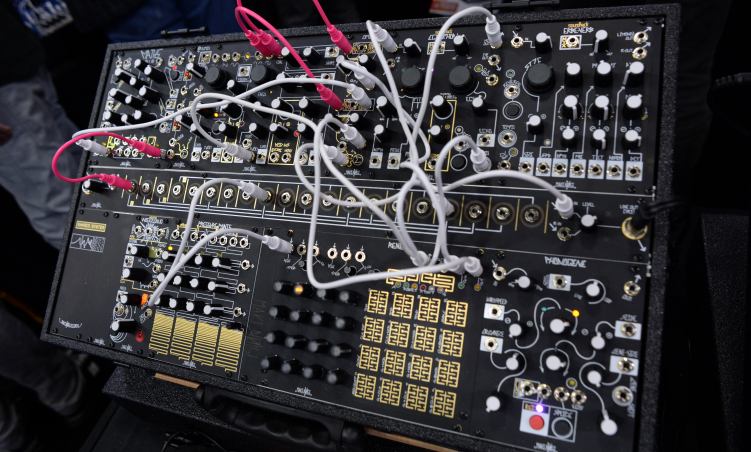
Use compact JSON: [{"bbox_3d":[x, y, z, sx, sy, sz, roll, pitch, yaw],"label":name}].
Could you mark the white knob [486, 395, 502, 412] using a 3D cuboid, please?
[{"bbox_3d":[0.078,0.116,0.329,0.012,0.017,0.013,-4,78,20],"label":"white knob"}]

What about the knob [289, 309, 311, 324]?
[{"bbox_3d":[-0.060,0.072,0.399,0.011,0.014,0.011,-4,77,20],"label":"knob"}]

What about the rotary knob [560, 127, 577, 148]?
[{"bbox_3d":[0.135,-0.062,0.350,0.011,0.015,0.012,-5,78,20],"label":"rotary knob"}]

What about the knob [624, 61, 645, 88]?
[{"bbox_3d":[0.173,-0.101,0.333,0.013,0.017,0.012,-5,77,21],"label":"knob"}]

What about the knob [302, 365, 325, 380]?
[{"bbox_3d":[-0.048,0.111,0.380,0.012,0.015,0.011,-5,77,21],"label":"knob"}]

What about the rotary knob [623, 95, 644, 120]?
[{"bbox_3d":[0.175,-0.081,0.339,0.012,0.015,0.013,-4,77,20],"label":"rotary knob"}]

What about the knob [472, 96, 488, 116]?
[{"bbox_3d":[0.078,-0.090,0.373,0.012,0.015,0.013,-4,78,20],"label":"knob"}]

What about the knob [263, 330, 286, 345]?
[{"bbox_3d":[-0.080,0.089,0.398,0.013,0.015,0.012,-5,78,20],"label":"knob"}]

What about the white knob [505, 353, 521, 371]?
[{"bbox_3d":[0.091,0.090,0.331,0.011,0.014,0.012,-4,78,20],"label":"white knob"}]

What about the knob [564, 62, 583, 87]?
[{"bbox_3d":[0.140,-0.109,0.357,0.012,0.017,0.013,-4,78,20],"label":"knob"}]

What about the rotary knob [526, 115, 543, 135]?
[{"bbox_3d":[0.113,-0.072,0.355,0.012,0.014,0.011,-4,78,20],"label":"rotary knob"}]

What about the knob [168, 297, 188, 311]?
[{"bbox_3d":[-0.175,0.069,0.444,0.011,0.014,0.011,-4,77,20],"label":"knob"}]

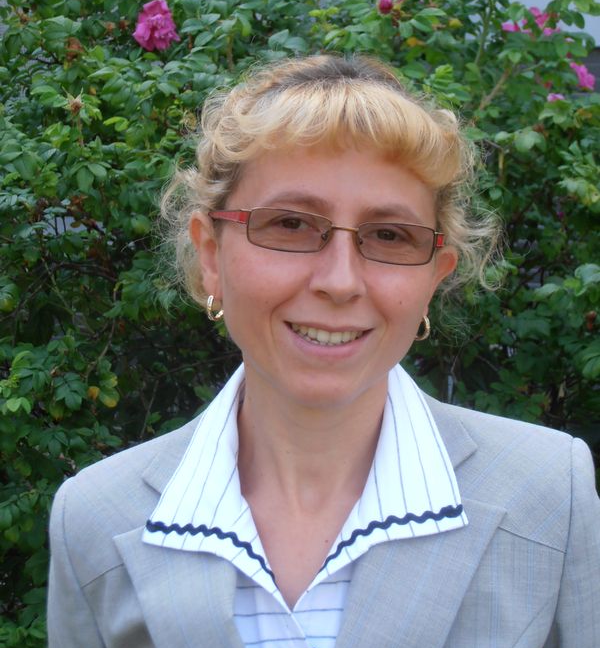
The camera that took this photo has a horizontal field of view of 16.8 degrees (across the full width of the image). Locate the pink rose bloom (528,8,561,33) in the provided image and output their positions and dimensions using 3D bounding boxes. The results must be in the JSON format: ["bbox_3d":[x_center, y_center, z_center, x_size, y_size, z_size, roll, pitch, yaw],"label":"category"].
[{"bbox_3d":[0.313,-0.388,2.600,0.043,0.038,0.036,0,2,6],"label":"pink rose bloom"}]

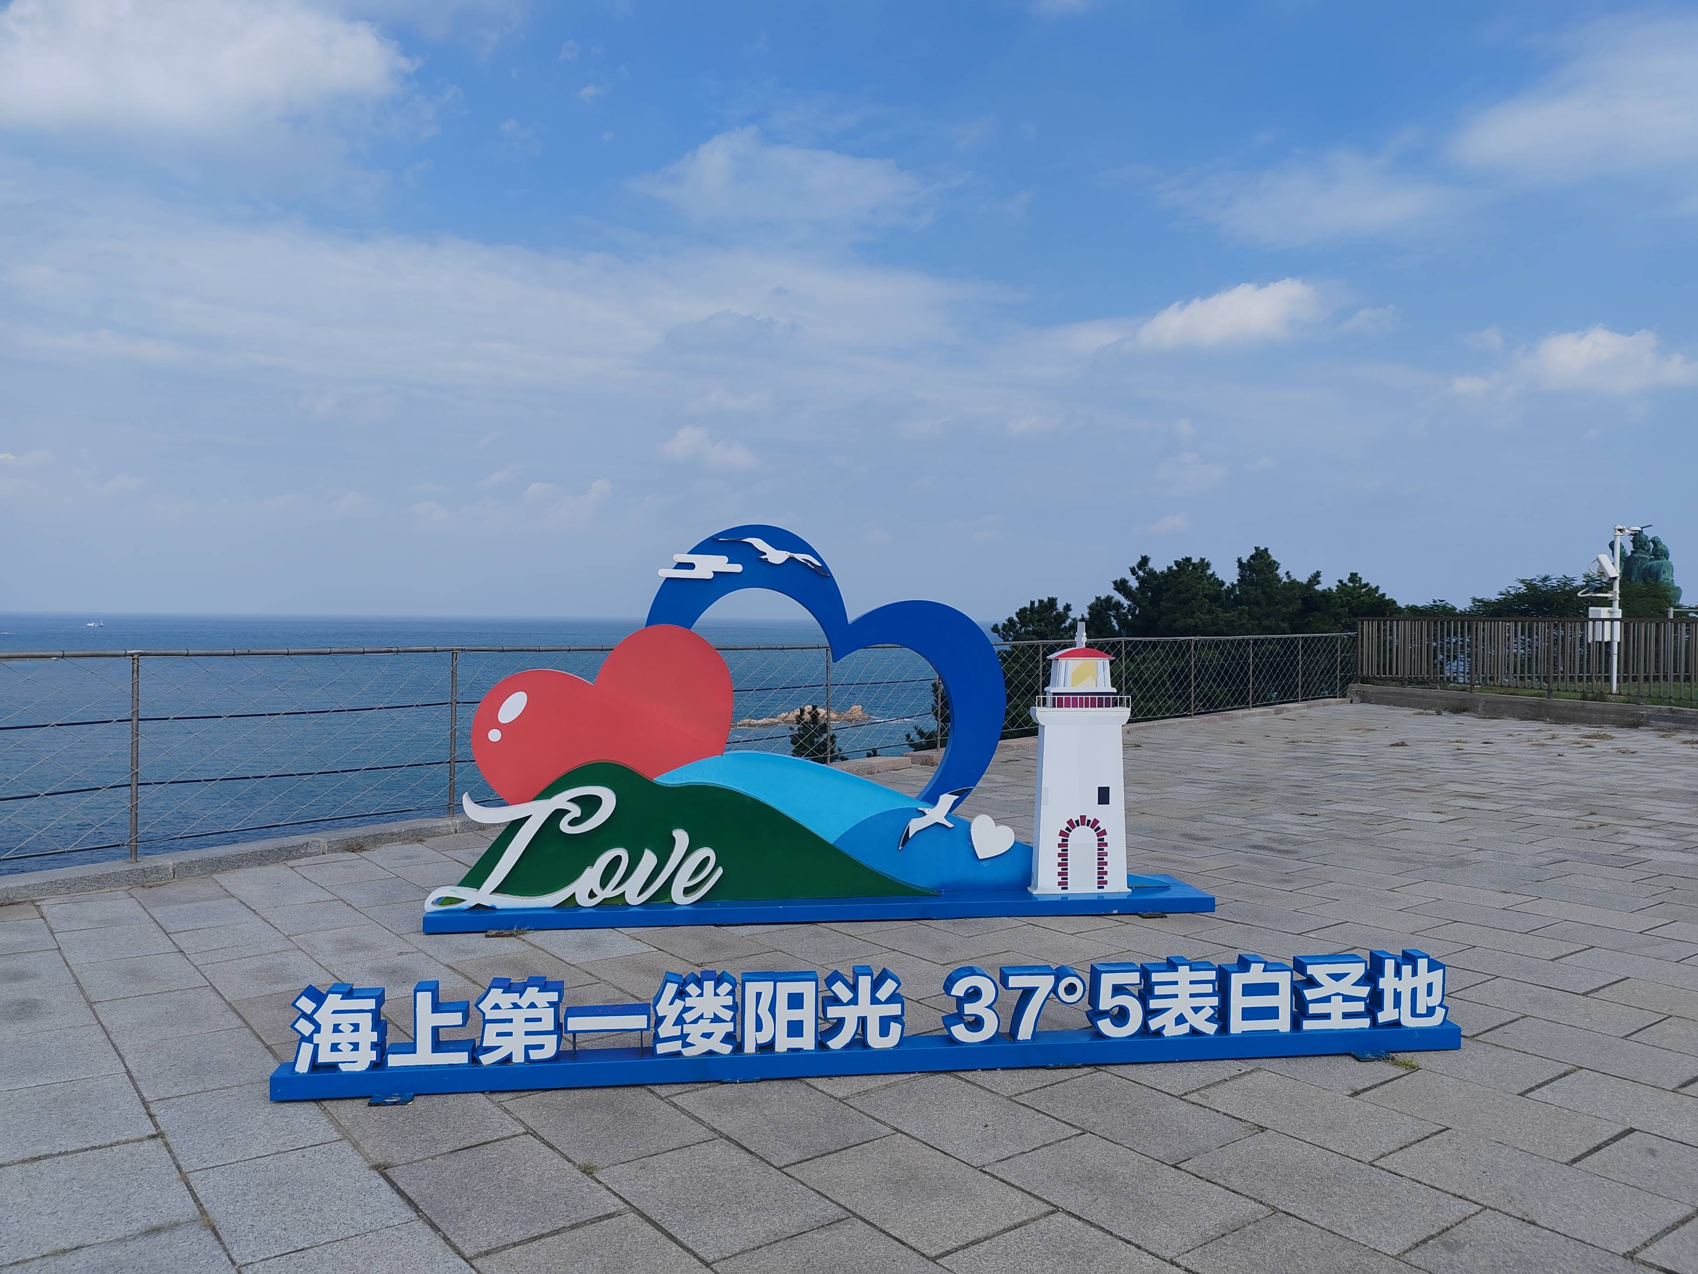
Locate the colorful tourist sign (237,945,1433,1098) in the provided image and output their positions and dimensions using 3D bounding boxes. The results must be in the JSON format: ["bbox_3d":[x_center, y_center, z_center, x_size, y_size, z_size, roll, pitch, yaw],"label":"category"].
[{"bbox_3d":[0.173,1.222,4.241,3.812,0.310,0.116,0,1,-9],"label":"colorful tourist sign"}]

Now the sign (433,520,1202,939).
[{"bbox_3d":[-0.088,0.399,6.526,3.764,1.888,0.581,0,1,-9],"label":"sign"}]

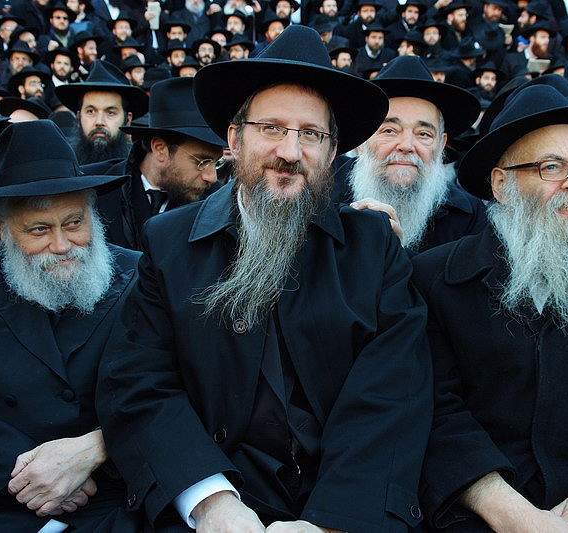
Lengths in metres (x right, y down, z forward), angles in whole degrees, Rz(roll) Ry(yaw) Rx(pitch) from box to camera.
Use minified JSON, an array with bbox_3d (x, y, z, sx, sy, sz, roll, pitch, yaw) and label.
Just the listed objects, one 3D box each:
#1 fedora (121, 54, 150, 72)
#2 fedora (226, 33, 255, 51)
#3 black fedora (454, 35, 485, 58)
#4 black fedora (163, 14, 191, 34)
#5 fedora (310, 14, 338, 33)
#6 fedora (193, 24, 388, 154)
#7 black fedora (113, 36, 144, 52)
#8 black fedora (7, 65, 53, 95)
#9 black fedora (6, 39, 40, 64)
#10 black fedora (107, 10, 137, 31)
[{"bbox_3d":[-1.547,-2.120,8.100,0.350,0.140,0.320,3,6,37],"label":"fedora"},{"bbox_3d":[-0.470,-2.431,8.400,0.320,0.140,0.350,8,12,31],"label":"fedora"},{"bbox_3d":[1.850,-2.206,7.800,0.330,0.140,0.300,1,3,24],"label":"black fedora"},{"bbox_3d":[-1.123,-2.557,8.200,0.315,0.140,0.345,-1,7,-6],"label":"black fedora"},{"bbox_3d":[0.436,-2.750,8.800,0.345,0.140,0.315,-15,11,-36],"label":"fedora"},{"bbox_3d":[0.015,-0.318,1.352,0.335,0.150,0.365,8,-17,-5],"label":"fedora"},{"bbox_3d":[-1.640,-2.341,8.200,0.325,0.140,0.350,-1,14,-3],"label":"black fedora"},{"bbox_3d":[-1.834,-1.348,5.600,0.320,0.140,0.350,-2,-1,-37],"label":"black fedora"},{"bbox_3d":[-2.412,-1.995,7.200,0.320,0.145,0.350,6,9,-8],"label":"black fedora"},{"bbox_3d":[-1.711,-2.596,8.200,0.300,0.140,0.330,2,0,-6],"label":"black fedora"}]

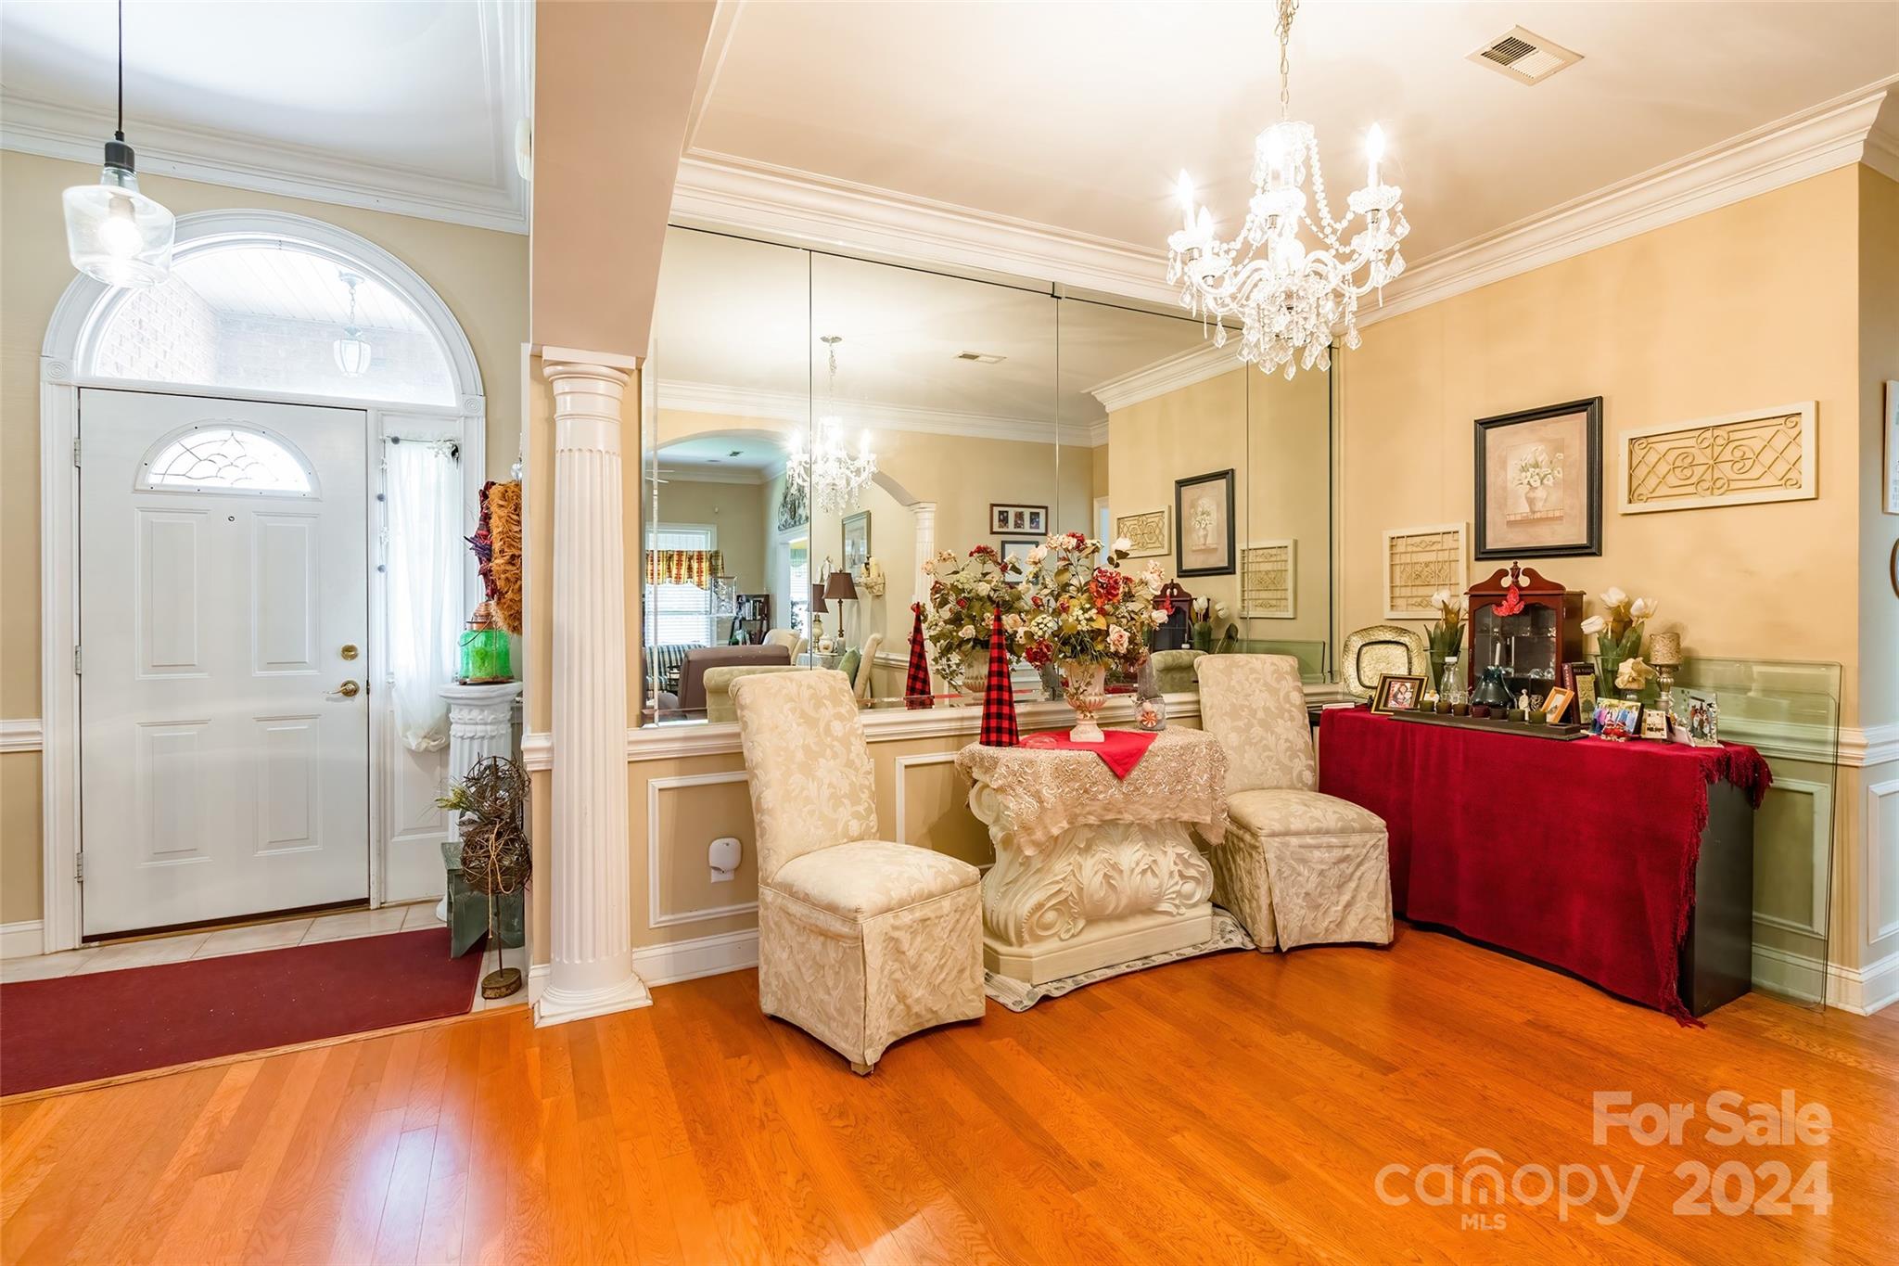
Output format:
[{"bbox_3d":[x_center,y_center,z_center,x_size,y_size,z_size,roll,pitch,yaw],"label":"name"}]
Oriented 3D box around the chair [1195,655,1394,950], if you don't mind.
[{"bbox_3d":[1.348,0.625,3.381,0.480,1.020,0.620,0,1,-10],"label":"chair"}]

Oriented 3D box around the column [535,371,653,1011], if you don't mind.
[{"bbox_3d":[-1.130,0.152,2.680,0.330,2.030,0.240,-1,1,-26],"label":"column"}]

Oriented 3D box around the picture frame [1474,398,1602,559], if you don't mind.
[{"bbox_3d":[2.327,-0.598,3.366,0.030,0.601,0.479,-1,1,-26],"label":"picture frame"}]

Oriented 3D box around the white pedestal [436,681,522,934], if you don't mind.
[{"bbox_3d":[-1.865,0.677,3.350,0.330,0.920,0.330,-1,1,-26],"label":"white pedestal"}]

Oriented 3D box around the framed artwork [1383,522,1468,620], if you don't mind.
[{"bbox_3d":[2.126,-0.272,3.790,0.025,0.409,0.401,-1,1,-26],"label":"framed artwork"}]

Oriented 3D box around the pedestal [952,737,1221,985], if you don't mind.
[{"bbox_3d":[0.531,0.773,3.108,0.920,0.750,0.440,-1,1,-26],"label":"pedestal"}]

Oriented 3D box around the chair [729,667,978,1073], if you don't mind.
[{"bbox_3d":[-0.290,0.658,2.660,0.470,1.020,0.640,-1,1,-44],"label":"chair"}]

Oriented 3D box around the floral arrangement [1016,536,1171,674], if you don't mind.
[{"bbox_3d":[0.529,-0.119,3.150,0.530,0.520,0.470,-1,1,-26],"label":"floral arrangement"}]

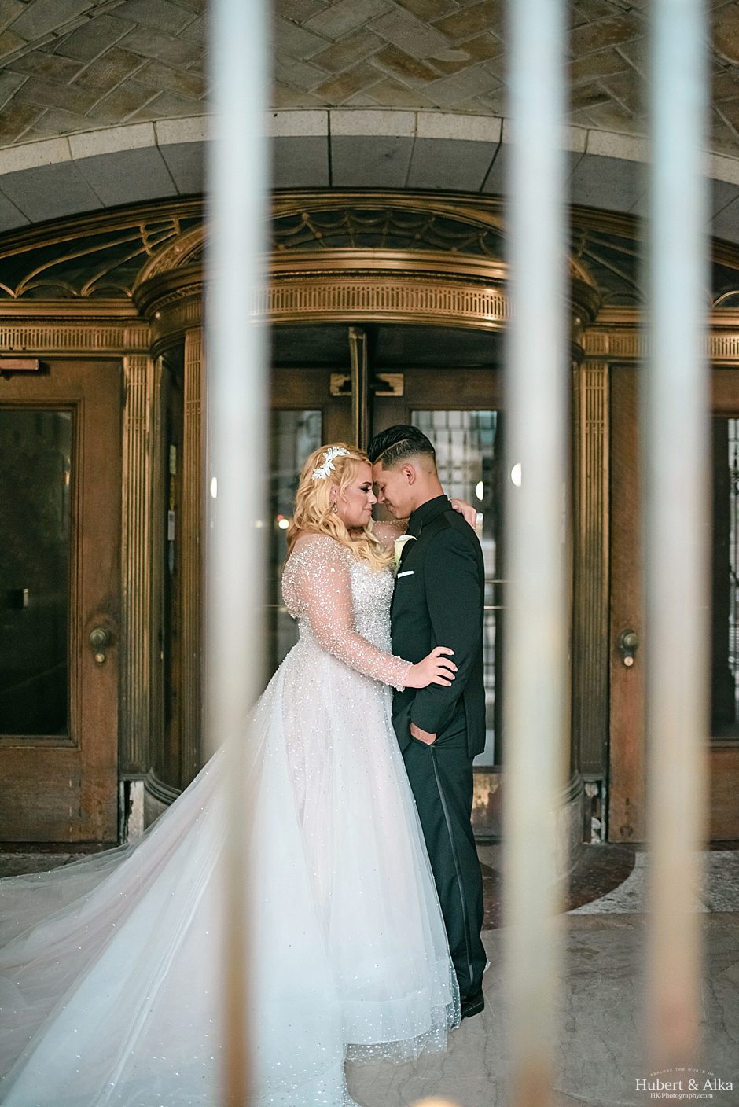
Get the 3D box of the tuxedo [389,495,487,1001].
[{"bbox_3d":[0.188,0.545,3.200,0.320,1.470,0.520,0,0,-20],"label":"tuxedo"}]

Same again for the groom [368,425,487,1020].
[{"bbox_3d":[0.165,0.468,3.190,0.370,1.730,0.530,0,0,-20],"label":"groom"}]

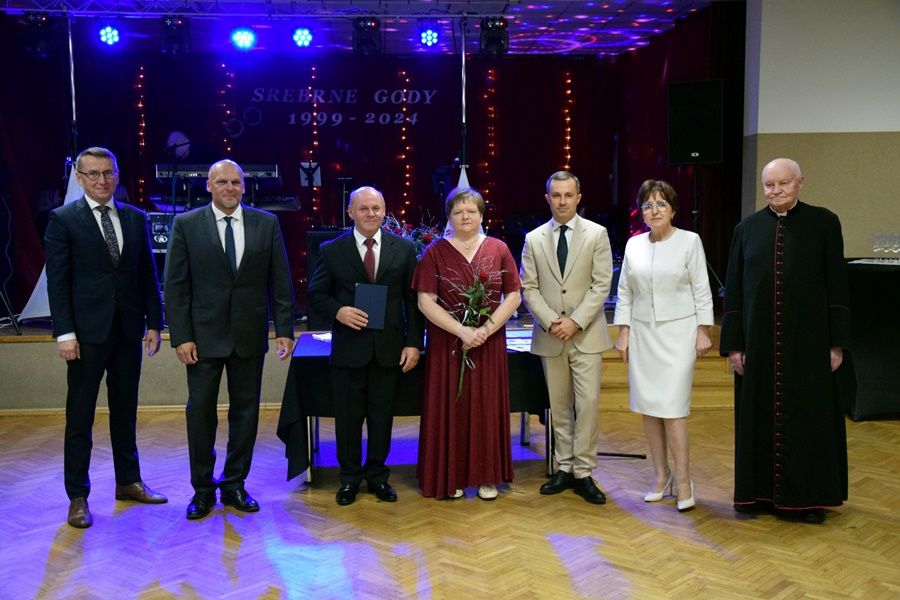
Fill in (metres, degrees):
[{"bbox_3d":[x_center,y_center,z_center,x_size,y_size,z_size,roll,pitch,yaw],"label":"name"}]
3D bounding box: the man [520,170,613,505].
[{"bbox_3d":[0.625,0.186,5.633,0.480,1.770,0.360,1,5,10],"label":"man"}]

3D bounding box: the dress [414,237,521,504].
[{"bbox_3d":[0.085,0.345,5.670,0.560,1.362,0.420,0,4,0],"label":"dress"}]

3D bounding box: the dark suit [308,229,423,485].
[{"bbox_3d":[-0.454,0.289,5.582,0.610,1.324,0.360,-1,4,-9],"label":"dark suit"}]

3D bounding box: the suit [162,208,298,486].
[{"bbox_3d":[-1.155,0.238,5.507,0.600,1.470,0.350,-2,6,-20],"label":"suit"}]

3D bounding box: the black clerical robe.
[{"bbox_3d":[1.683,0.258,5.267,0.640,1.498,0.430,2,5,26],"label":"black clerical robe"}]

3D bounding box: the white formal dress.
[{"bbox_3d":[1.131,0.118,5.590,0.520,0.985,0.310,2,5,26],"label":"white formal dress"}]

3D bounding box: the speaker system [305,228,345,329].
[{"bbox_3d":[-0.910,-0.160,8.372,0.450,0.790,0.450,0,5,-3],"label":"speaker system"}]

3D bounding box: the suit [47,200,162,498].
[{"bbox_3d":[-1.770,0.218,5.374,0.510,1.475,0.370,-3,6,-28],"label":"suit"}]

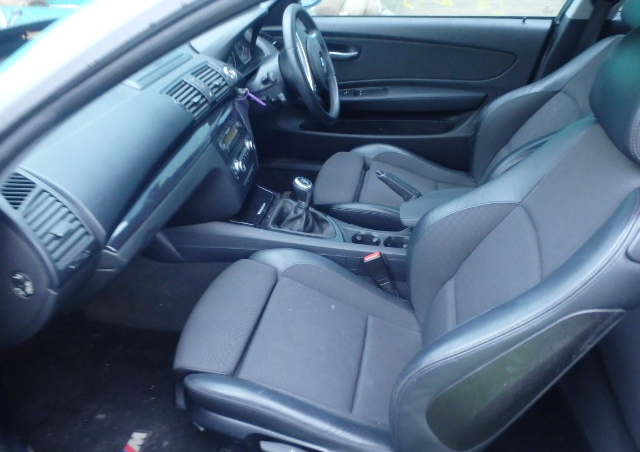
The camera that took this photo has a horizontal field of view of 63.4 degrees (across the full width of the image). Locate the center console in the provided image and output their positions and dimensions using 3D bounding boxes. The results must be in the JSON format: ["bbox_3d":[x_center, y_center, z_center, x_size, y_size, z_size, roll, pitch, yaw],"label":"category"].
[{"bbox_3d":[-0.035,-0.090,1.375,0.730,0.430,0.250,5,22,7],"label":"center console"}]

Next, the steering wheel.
[{"bbox_3d":[-0.037,-0.495,1.619,0.085,0.375,0.375,-15,17,18],"label":"steering wheel"}]

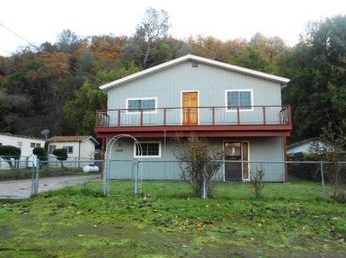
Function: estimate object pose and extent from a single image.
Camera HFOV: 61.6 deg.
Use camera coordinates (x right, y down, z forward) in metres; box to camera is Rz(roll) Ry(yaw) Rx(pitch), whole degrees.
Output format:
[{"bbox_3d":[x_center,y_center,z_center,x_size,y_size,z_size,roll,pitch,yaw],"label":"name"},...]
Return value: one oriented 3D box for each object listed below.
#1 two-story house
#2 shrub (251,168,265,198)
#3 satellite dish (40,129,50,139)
[{"bbox_3d":[1.673,-0.254,20.332,10.600,7.050,10.800,-1,-5,9],"label":"two-story house"},{"bbox_3d":[2.963,1.873,10.171,0.520,1.090,0.500,-1,-5,9],"label":"shrub"},{"bbox_3d":[-11.896,0.512,27.067,0.750,0.900,0.900,-2,-6,18],"label":"satellite dish"}]

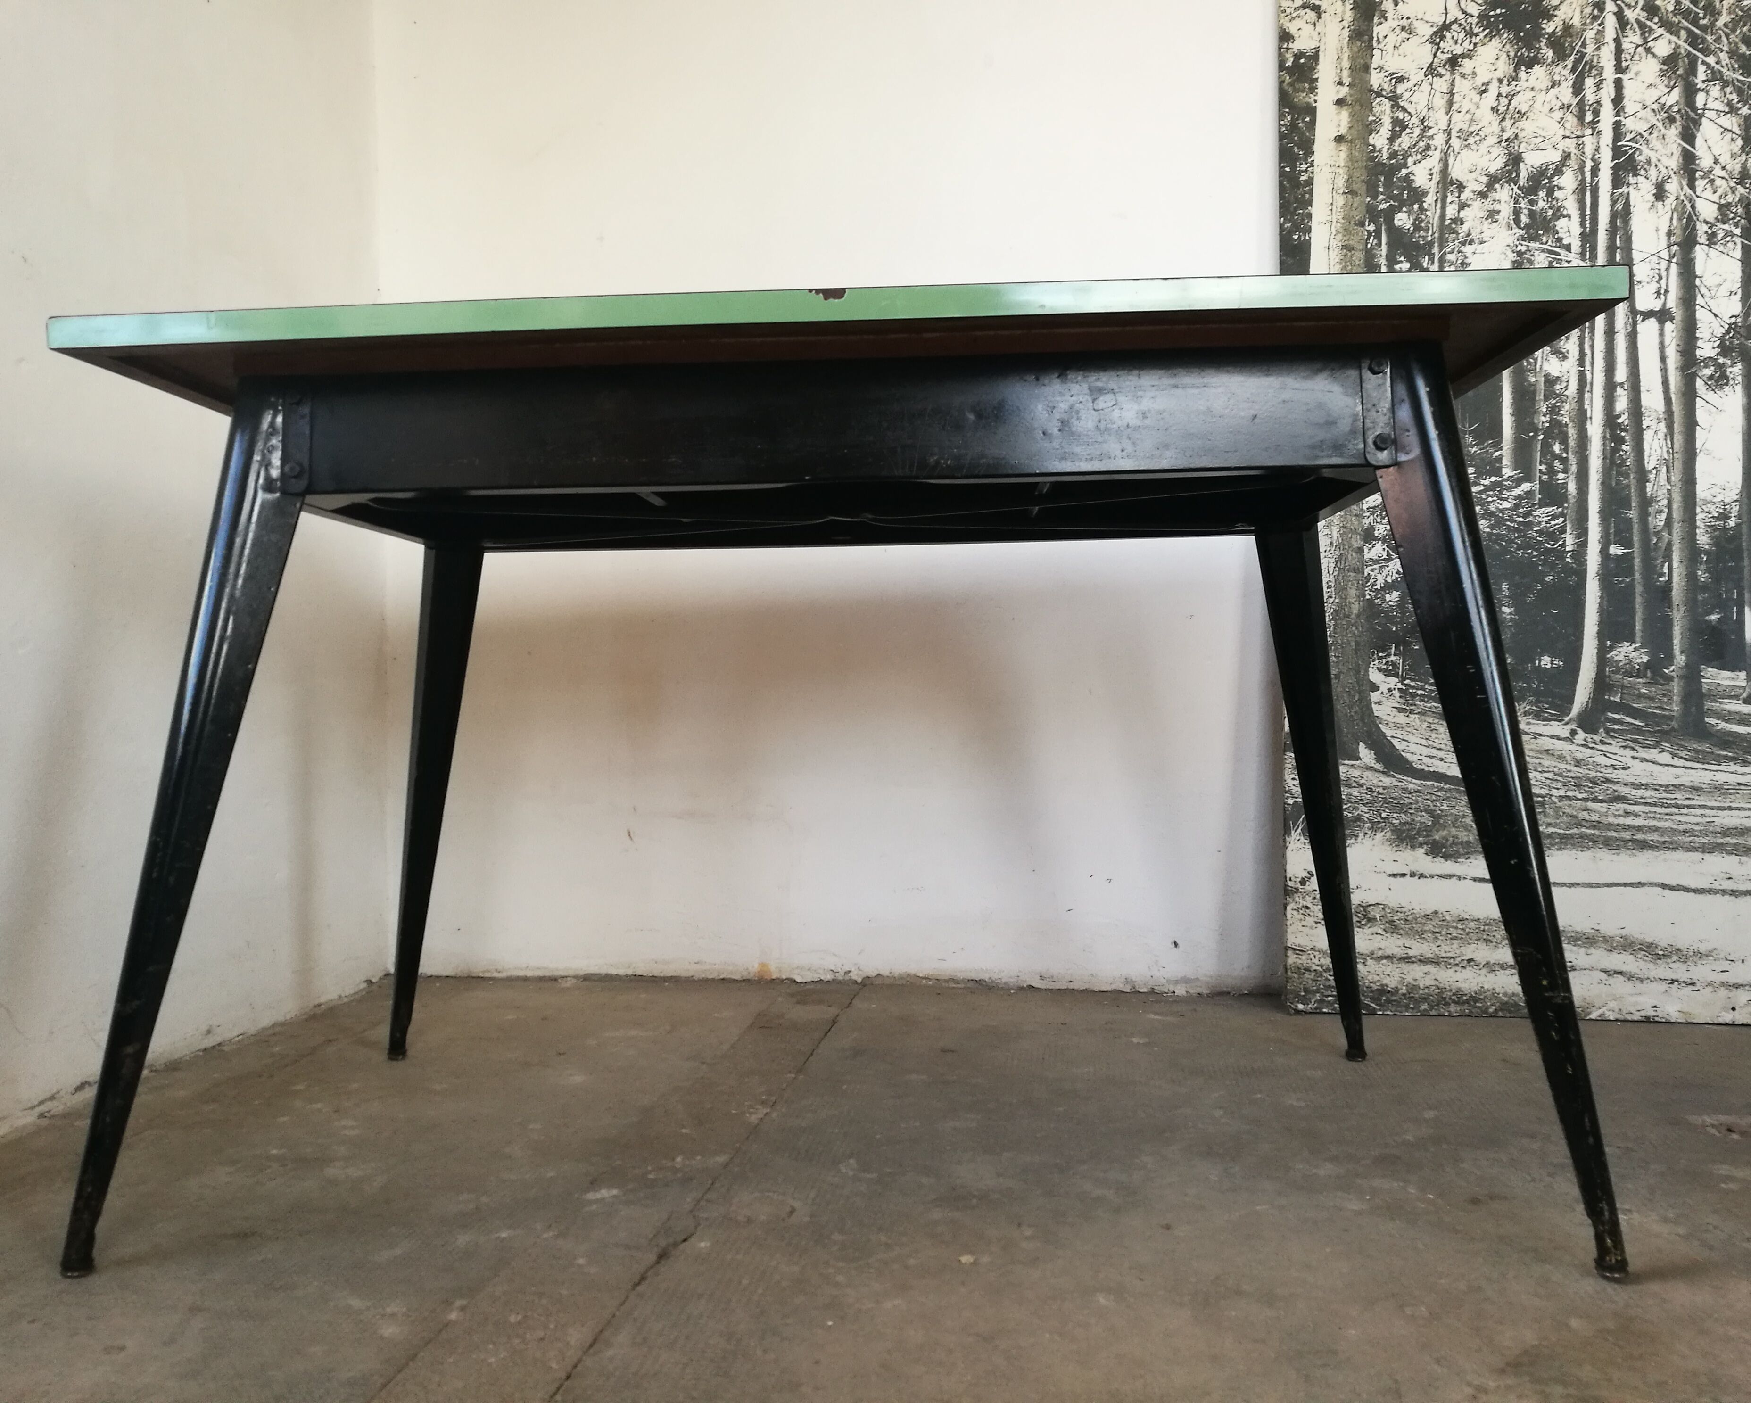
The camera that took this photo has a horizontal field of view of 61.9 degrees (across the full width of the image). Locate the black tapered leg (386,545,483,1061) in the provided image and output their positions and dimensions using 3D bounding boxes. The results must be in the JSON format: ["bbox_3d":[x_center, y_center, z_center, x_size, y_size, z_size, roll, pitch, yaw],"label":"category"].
[{"bbox_3d":[-0.523,0.089,1.725,0.067,0.730,0.071,9,9,3],"label":"black tapered leg"}]

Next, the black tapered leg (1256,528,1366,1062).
[{"bbox_3d":[0.501,0.071,1.674,0.067,0.728,0.071,-10,8,3],"label":"black tapered leg"}]

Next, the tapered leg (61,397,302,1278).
[{"bbox_3d":[-0.550,0.091,1.182,0.067,0.730,0.071,9,-8,3],"label":"tapered leg"}]

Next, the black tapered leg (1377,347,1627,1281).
[{"bbox_3d":[0.474,0.073,1.131,0.067,0.728,0.071,-10,-9,3],"label":"black tapered leg"}]

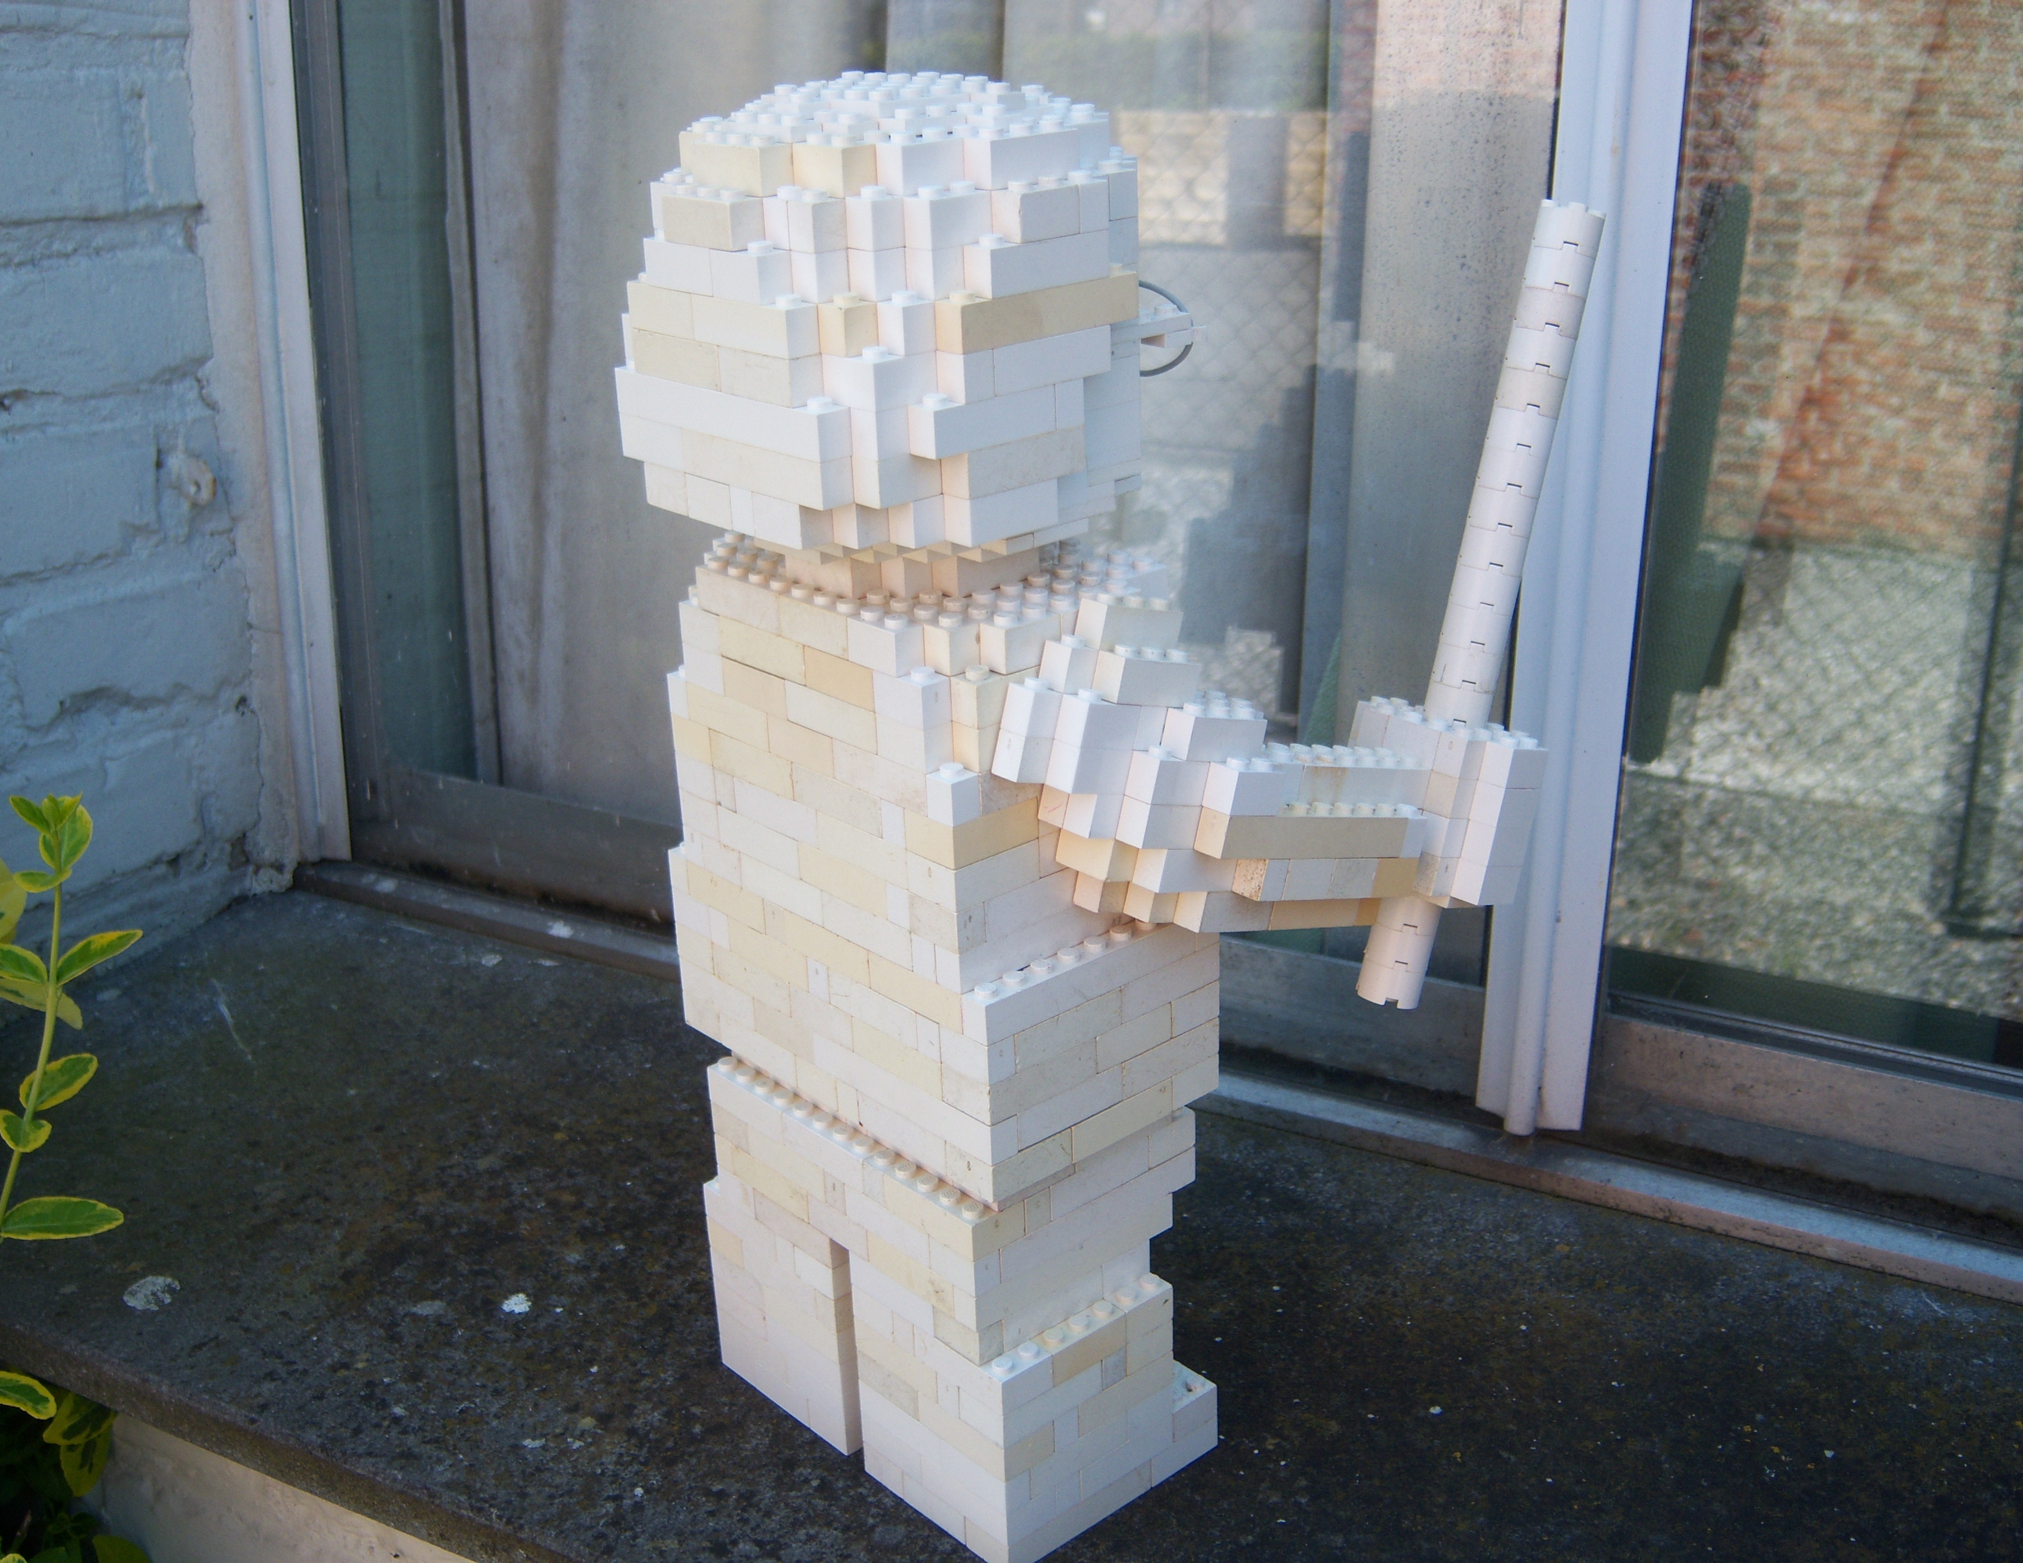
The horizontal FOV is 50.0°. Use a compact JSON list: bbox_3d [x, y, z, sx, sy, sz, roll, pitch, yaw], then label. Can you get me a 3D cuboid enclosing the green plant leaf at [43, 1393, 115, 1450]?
[{"bbox_3d":[-0.274,0.186,0.645,0.032,0.007,0.017,-36,45,-28],"label":"green plant leaf"}]

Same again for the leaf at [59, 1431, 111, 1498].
[{"bbox_3d":[-0.278,0.200,0.650,0.016,0.031,0.007,9,-9,-20],"label":"leaf"}]

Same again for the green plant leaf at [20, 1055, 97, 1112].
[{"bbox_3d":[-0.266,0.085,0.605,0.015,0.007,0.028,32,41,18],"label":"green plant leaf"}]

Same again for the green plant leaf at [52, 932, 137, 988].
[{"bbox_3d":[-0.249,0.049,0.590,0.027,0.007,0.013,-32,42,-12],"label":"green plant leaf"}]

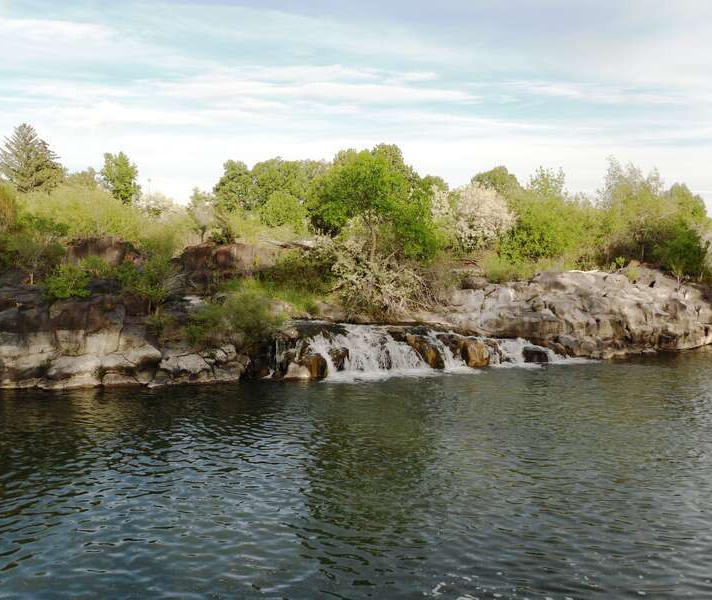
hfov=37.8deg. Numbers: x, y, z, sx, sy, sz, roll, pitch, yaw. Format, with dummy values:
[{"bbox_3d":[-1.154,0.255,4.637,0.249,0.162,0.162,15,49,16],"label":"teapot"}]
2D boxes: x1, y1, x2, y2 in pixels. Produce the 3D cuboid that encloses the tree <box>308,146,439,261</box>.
[{"bbox_3d":[0.623,-3.095,37.000,4.620,4.570,4.300,0,4,0],"label":"tree"}]

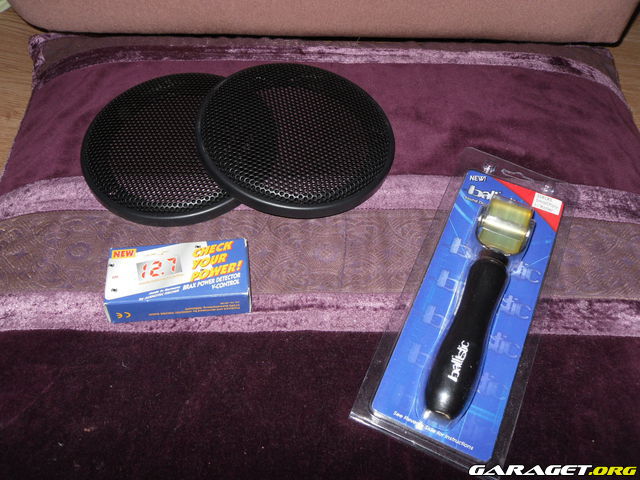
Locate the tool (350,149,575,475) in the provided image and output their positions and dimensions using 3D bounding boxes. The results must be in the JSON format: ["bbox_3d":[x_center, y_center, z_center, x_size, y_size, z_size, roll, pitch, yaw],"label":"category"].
[{"bbox_3d":[0.119,0.021,0.467,0.099,0.038,0.275,20,53,12],"label":"tool"}]

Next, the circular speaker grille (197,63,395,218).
[{"bbox_3d":[-0.018,-0.092,0.546,0.168,0.019,0.168,5,55,-7],"label":"circular speaker grille"}]

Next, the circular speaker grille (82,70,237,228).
[{"bbox_3d":[-0.119,-0.085,0.549,0.168,0.019,0.168,0,55,0],"label":"circular speaker grille"}]

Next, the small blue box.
[{"bbox_3d":[-0.098,0.029,0.457,0.096,0.023,0.049,-4,50,-5],"label":"small blue box"}]

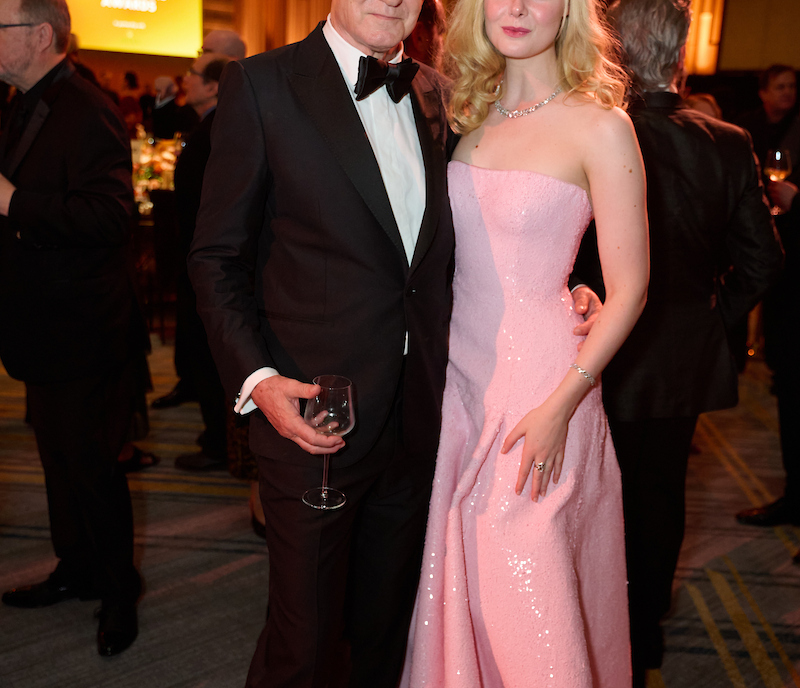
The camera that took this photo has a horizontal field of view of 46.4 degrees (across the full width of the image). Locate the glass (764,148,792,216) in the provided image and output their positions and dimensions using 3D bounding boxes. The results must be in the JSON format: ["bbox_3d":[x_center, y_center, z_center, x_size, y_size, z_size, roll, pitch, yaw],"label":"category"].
[{"bbox_3d":[1.237,-0.531,3.050,0.082,0.213,0.082,2,13,0],"label":"glass"}]

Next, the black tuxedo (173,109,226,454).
[{"bbox_3d":[-0.782,-0.260,4.093,0.400,1.500,0.520,2,13,2],"label":"black tuxedo"}]

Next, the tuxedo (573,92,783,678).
[{"bbox_3d":[0.667,0.124,2.518,0.600,1.520,0.430,6,13,17],"label":"tuxedo"}]

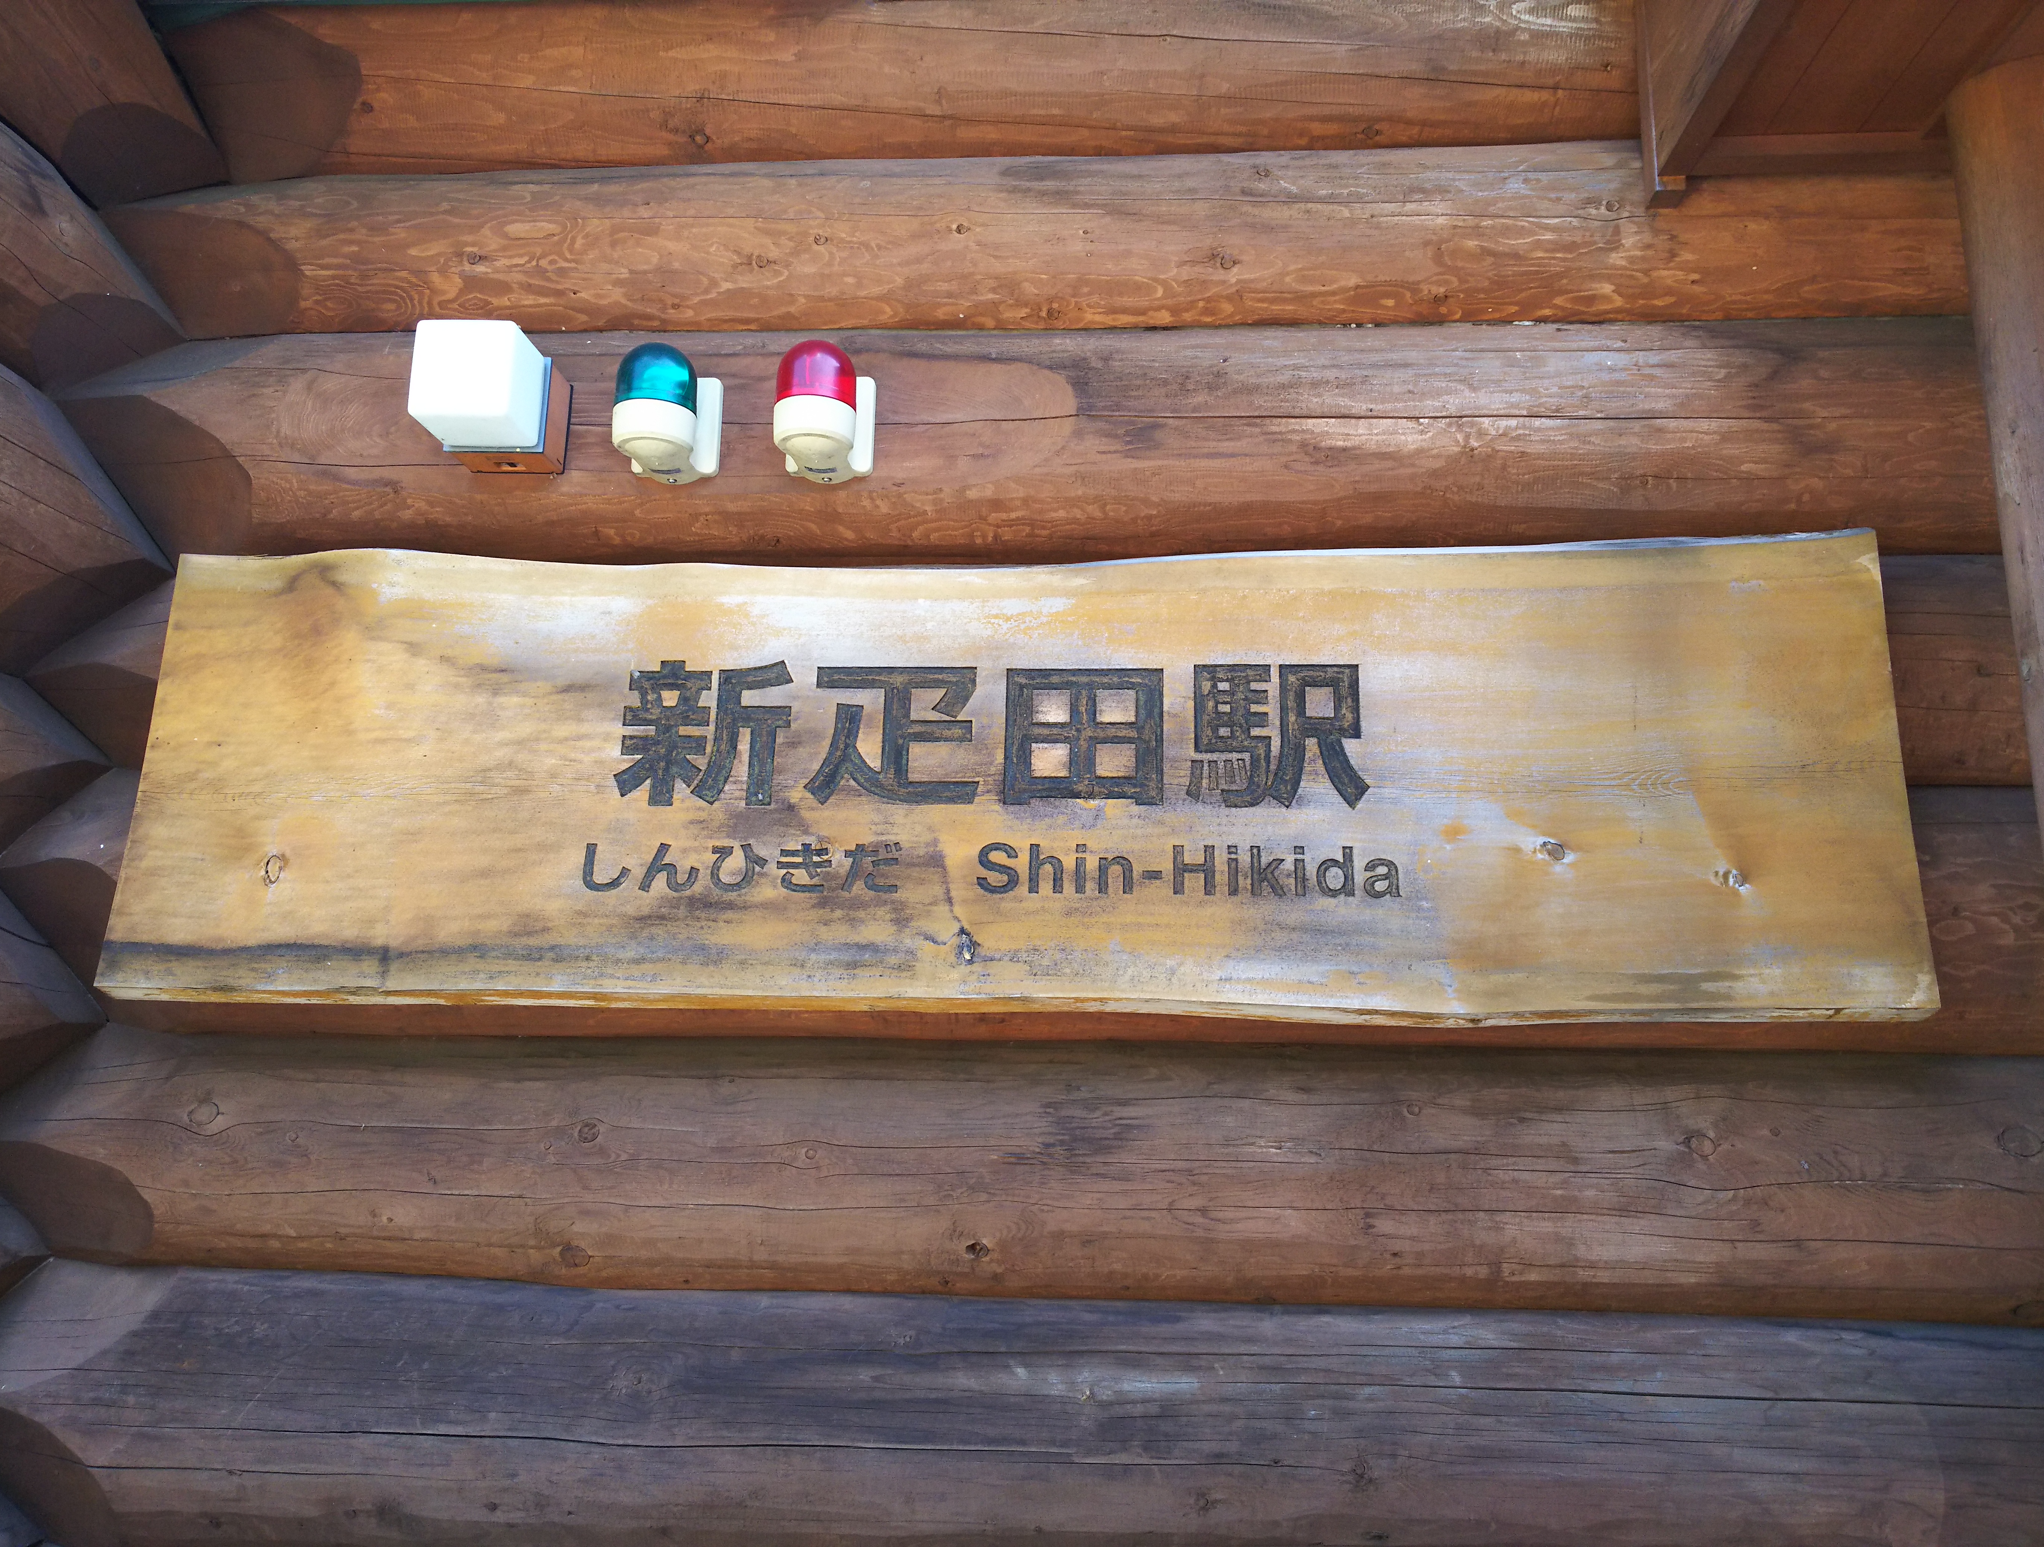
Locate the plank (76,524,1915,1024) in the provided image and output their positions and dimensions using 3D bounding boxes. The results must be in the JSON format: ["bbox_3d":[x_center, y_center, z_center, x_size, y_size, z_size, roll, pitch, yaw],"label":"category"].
[{"bbox_3d":[-0.041,-0.001,1.770,1.930,0.531,0.048,0,-15,5],"label":"plank"}]

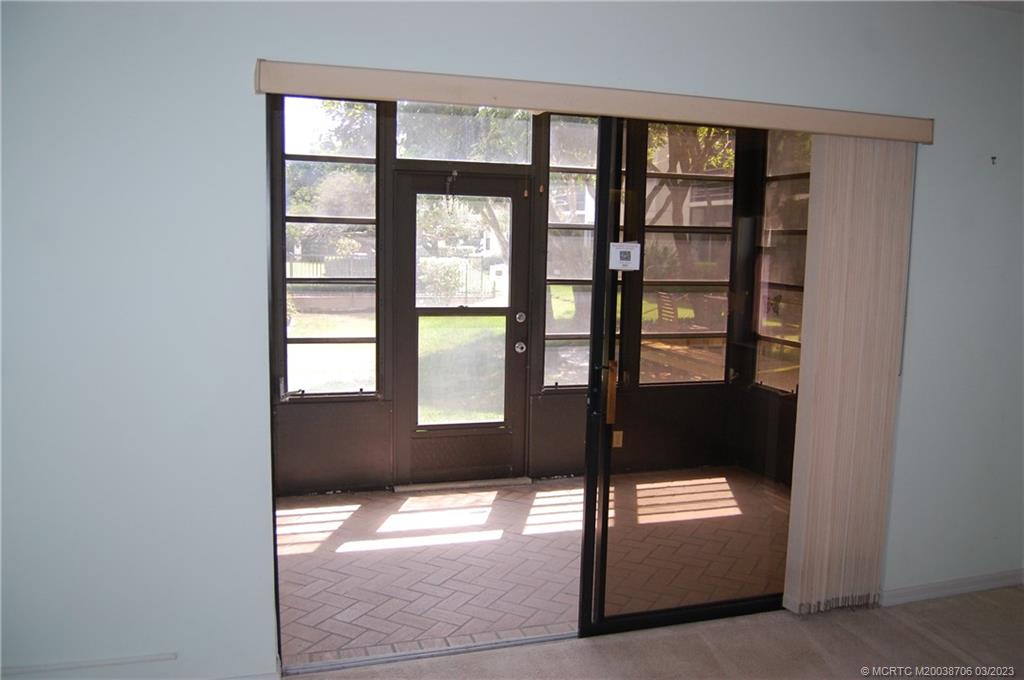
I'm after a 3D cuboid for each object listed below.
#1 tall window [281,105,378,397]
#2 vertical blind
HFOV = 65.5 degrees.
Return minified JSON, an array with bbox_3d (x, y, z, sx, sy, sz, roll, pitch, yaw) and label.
[{"bbox_3d":[-1.106,-0.548,4.854,0.572,1.818,0.080,-1,7,-17],"label":"tall window"},{"bbox_3d":[1.374,0.151,3.234,0.420,1.945,0.095,-1,7,-17],"label":"vertical blind"}]

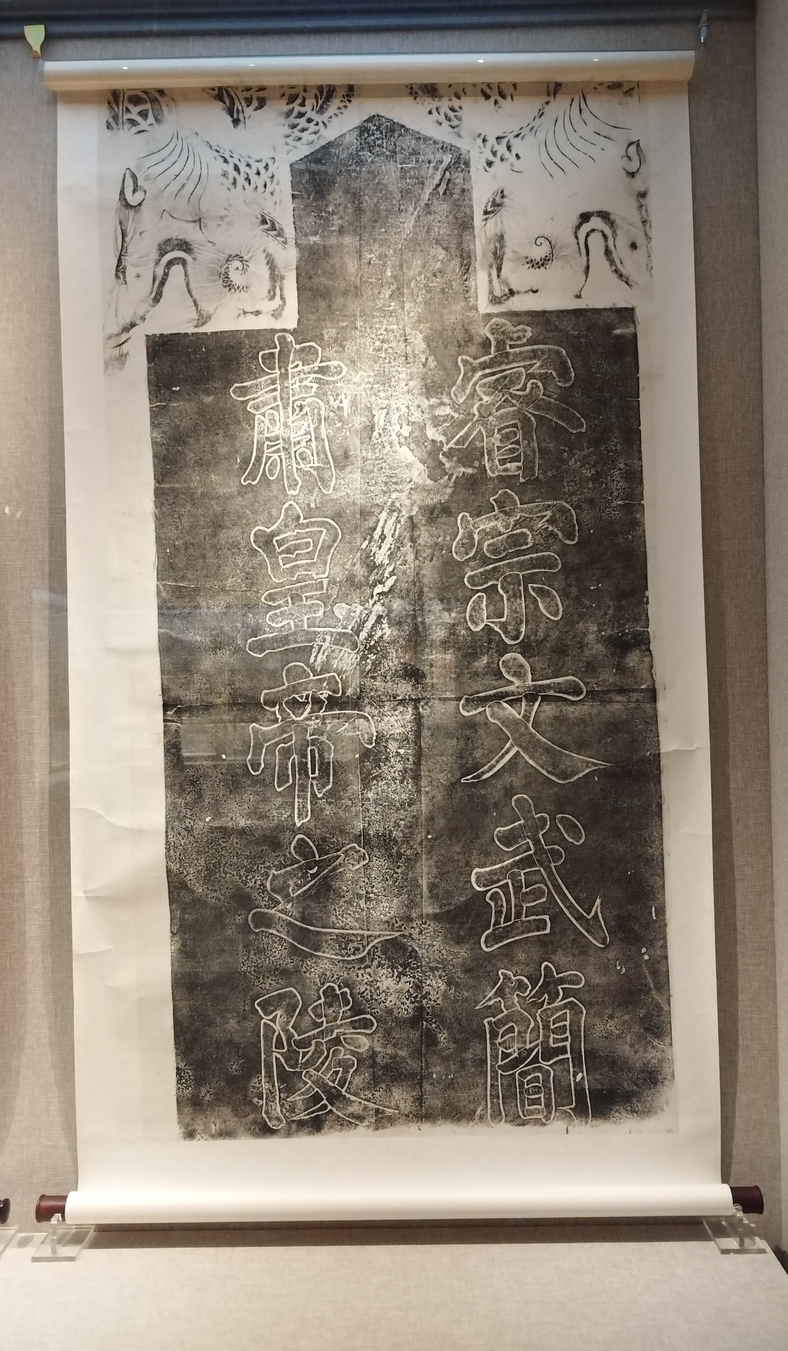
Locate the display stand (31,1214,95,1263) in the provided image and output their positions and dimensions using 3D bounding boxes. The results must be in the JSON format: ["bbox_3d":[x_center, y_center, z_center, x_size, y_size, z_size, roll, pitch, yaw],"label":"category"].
[{"bbox_3d":[-0.564,0.940,1.734,0.073,0.071,0.096,-1,-1,1],"label":"display stand"}]

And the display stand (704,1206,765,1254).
[{"bbox_3d":[0.576,0.918,1.720,0.073,0.071,0.096,-1,-1,0],"label":"display stand"}]

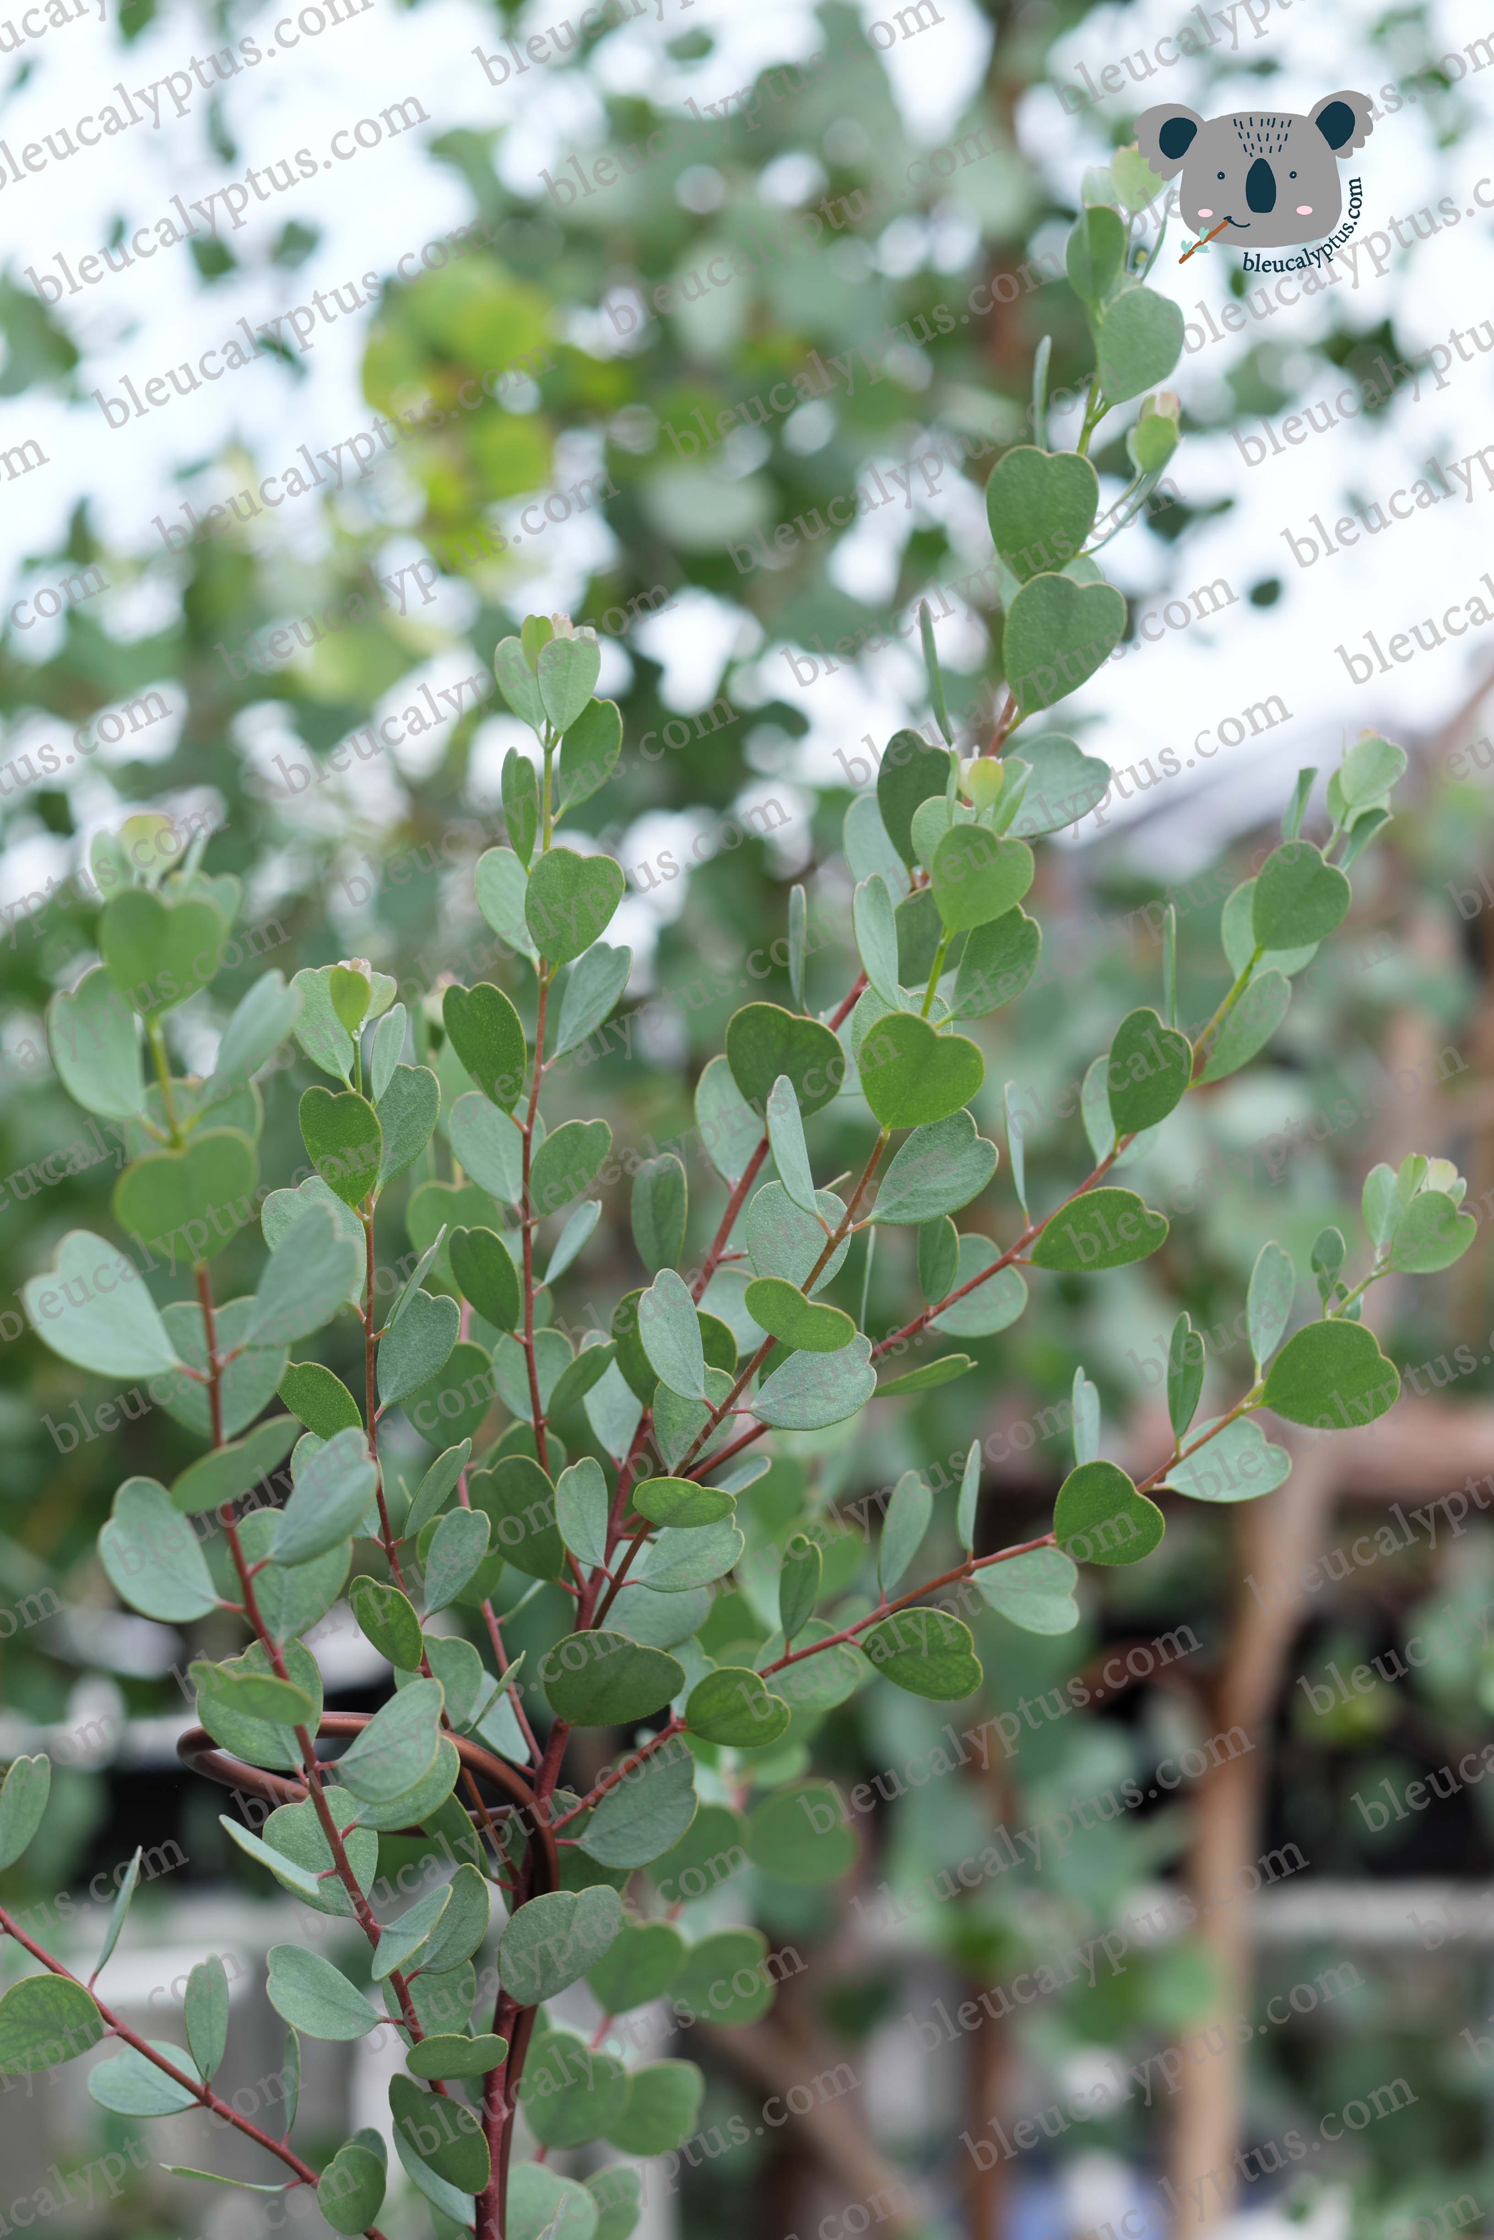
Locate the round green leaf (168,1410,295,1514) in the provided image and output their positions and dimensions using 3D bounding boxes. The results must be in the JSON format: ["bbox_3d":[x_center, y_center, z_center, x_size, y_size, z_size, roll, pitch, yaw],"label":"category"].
[{"bbox_3d":[-0.102,0.068,1.040,0.030,0.004,0.025,-36,-27,0],"label":"round green leaf"}]

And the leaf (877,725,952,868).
[{"bbox_3d":[0.034,-0.063,1.030,0.018,0.027,0.005,5,0,21],"label":"leaf"}]

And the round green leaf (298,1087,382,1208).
[{"bbox_3d":[-0.085,0.006,1.100,0.019,0.028,0.004,0,22,26],"label":"round green leaf"}]

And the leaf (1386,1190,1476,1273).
[{"bbox_3d":[0.135,0.022,1.030,0.018,0.017,0.004,-41,-6,0],"label":"leaf"}]

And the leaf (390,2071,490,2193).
[{"bbox_3d":[-0.067,0.221,1.140,0.004,0.030,0.023,-37,11,-35],"label":"leaf"}]

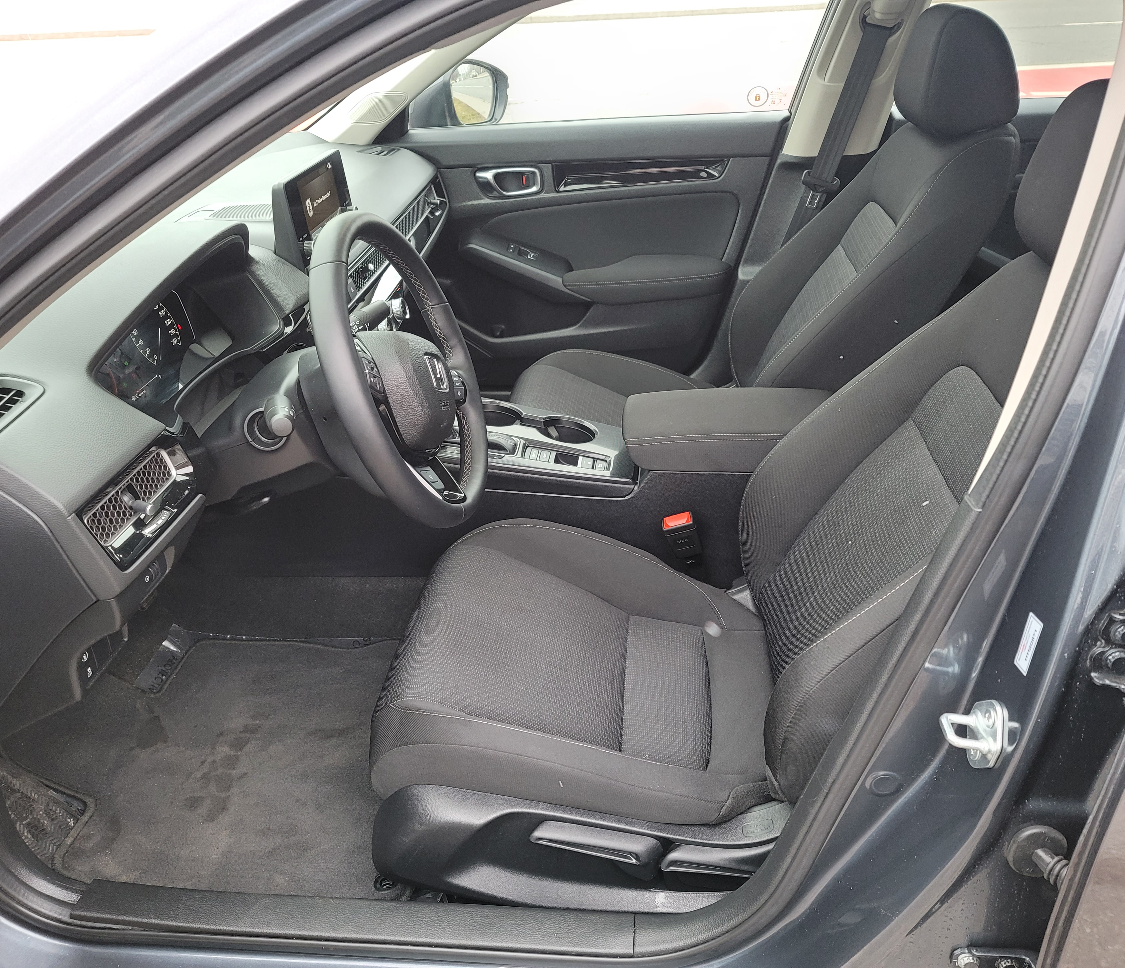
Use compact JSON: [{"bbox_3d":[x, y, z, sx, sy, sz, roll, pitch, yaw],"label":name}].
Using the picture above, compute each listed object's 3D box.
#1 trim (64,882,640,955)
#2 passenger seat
[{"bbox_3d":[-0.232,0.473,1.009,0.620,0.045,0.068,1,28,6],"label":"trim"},{"bbox_3d":[0.286,-0.389,1.689,0.880,0.830,0.530,1,28,6],"label":"passenger seat"}]

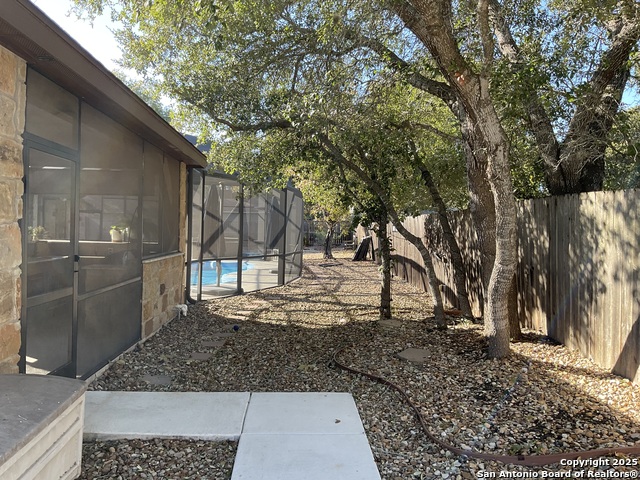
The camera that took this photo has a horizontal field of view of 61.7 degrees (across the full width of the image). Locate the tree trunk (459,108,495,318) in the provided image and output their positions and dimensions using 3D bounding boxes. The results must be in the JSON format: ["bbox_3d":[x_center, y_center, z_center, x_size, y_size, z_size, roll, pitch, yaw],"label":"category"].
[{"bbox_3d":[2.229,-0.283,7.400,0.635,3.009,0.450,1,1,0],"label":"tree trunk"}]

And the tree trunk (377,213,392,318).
[{"bbox_3d":[1.079,0.398,8.900,0.249,1.809,0.220,1,1,0],"label":"tree trunk"}]

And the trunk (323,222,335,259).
[{"bbox_3d":[0.404,0.024,25.500,0.571,1.712,0.450,1,1,0],"label":"trunk"}]

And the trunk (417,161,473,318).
[{"bbox_3d":[2.040,0.000,8.750,0.930,2.595,0.380,1,1,0],"label":"trunk"}]

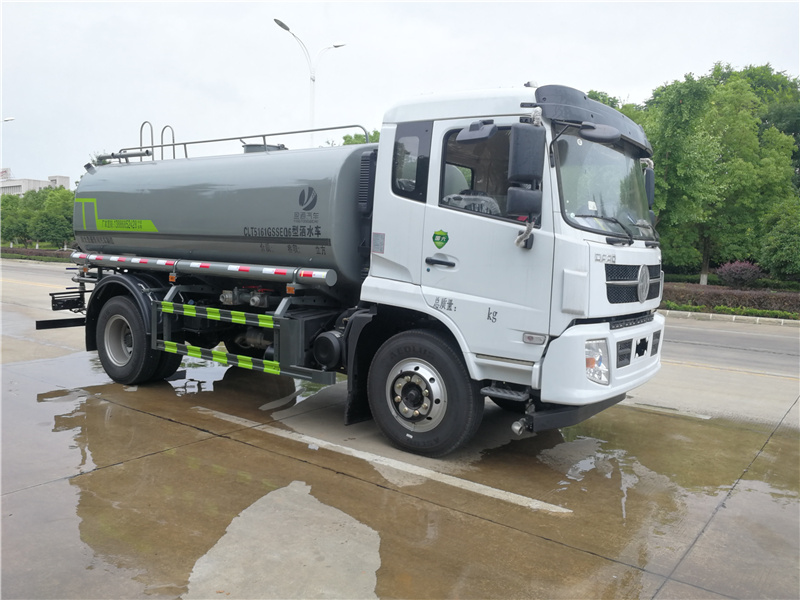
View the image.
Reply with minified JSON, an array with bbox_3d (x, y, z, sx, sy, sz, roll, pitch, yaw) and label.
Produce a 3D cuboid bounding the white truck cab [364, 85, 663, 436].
[{"bbox_3d":[1.199,-0.408,5.464,1.940,2.440,2.400,6,5,35],"label":"white truck cab"}]

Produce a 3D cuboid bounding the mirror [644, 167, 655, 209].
[{"bbox_3d":[2.485,-1.099,6.203,0.095,0.400,0.210,5,5,25],"label":"mirror"}]

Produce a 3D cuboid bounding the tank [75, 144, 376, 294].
[{"bbox_3d":[-1.624,-0.922,7.438,4.570,1.460,2.220,6,5,35],"label":"tank"}]

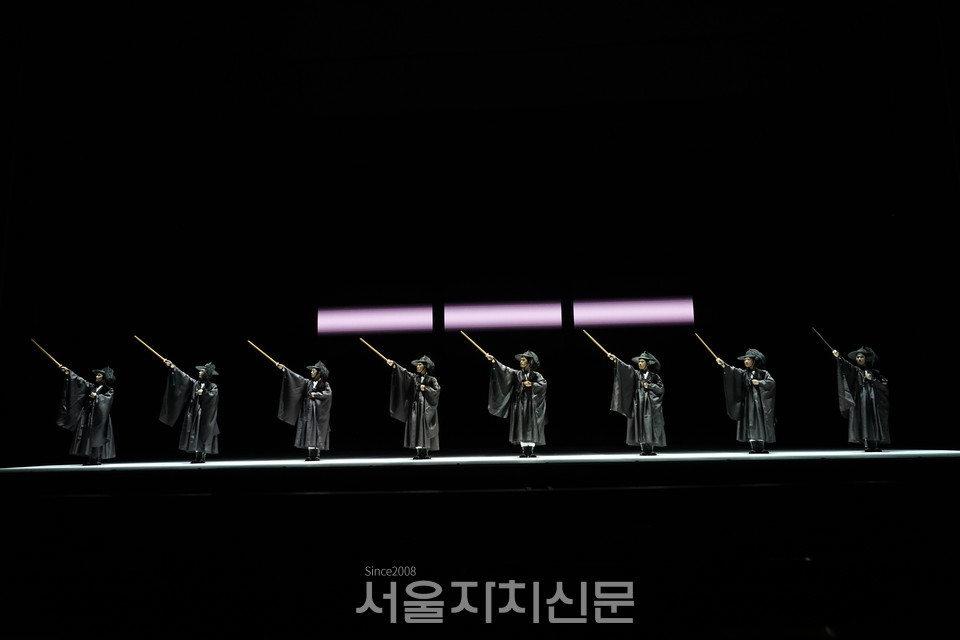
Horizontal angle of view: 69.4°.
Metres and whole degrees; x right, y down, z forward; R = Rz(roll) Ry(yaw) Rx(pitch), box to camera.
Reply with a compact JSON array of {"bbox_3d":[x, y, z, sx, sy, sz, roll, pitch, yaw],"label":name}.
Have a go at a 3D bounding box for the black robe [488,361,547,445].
[{"bbox_3d":[0.680,1.486,12.422,0.998,1.524,0.580,-4,-9,18],"label":"black robe"}]

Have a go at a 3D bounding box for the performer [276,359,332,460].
[{"bbox_3d":[-3.195,1.659,12.667,0.969,1.807,0.620,-5,-10,20],"label":"performer"}]

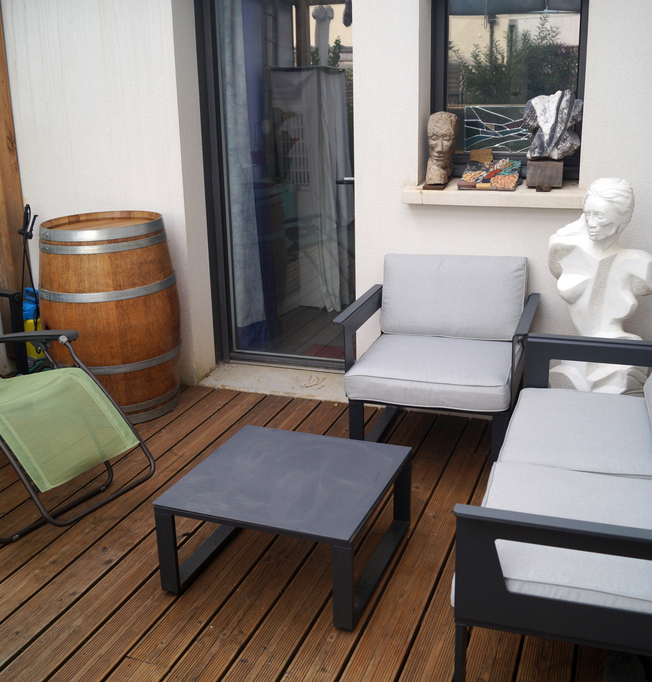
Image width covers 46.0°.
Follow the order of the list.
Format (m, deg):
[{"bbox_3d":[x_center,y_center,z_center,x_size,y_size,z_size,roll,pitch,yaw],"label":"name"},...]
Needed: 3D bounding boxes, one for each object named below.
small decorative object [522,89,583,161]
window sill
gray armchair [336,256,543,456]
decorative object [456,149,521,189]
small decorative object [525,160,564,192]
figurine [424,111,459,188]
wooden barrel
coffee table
[{"bbox_3d":[0.949,-0.907,3.235,0.240,0.285,0.150,5,19,19],"label":"small decorative object"},{"bbox_3d":[0.771,-0.664,3.437,0.830,0.085,0.340,5,19,19],"label":"window sill"},{"bbox_3d":[0.500,0.076,3.293,0.755,0.820,0.680,5,19,19],"label":"gray armchair"},{"bbox_3d":[0.740,-0.758,3.400,0.255,0.150,0.290,5,19,19],"label":"decorative object"},{"bbox_3d":[0.936,-0.709,3.283,0.150,0.125,0.130,5,19,19],"label":"small decorative object"},{"bbox_3d":[0.515,-0.843,3.388,0.145,0.330,0.170,6,19,22],"label":"figurine"},{"bbox_3d":[-1.051,-0.120,3.808,0.665,0.950,0.665,5,19,19],"label":"wooden barrel"},{"bbox_3d":[-0.114,0.587,2.609,0.648,0.300,0.635,6,19,21],"label":"coffee table"}]

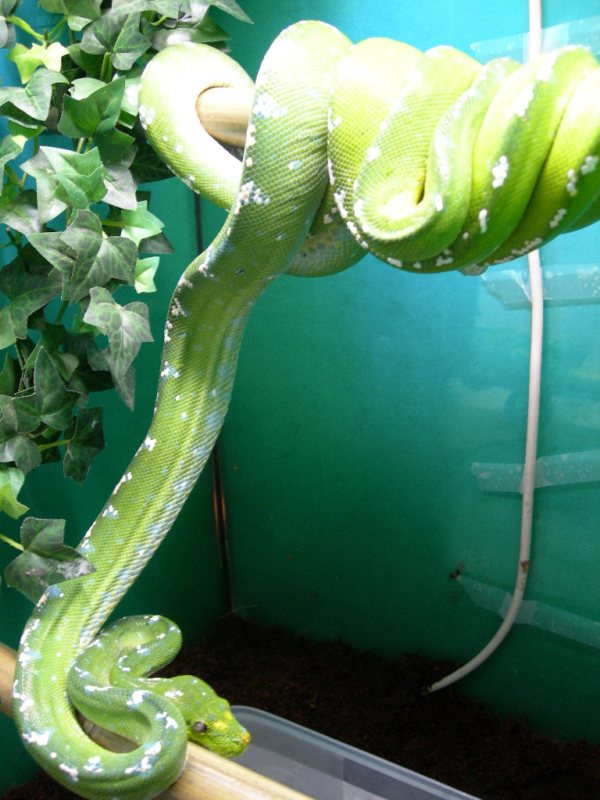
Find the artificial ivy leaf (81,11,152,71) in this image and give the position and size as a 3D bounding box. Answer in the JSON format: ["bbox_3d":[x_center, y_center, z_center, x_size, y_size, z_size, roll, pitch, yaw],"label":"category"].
[{"bbox_3d":[-0.107,-0.209,0.510,0.042,0.036,0.020,0,-14,-6],"label":"artificial ivy leaf"}]

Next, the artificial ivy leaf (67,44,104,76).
[{"bbox_3d":[-0.128,-0.205,0.530,0.027,0.022,0.015,0,-11,0],"label":"artificial ivy leaf"}]

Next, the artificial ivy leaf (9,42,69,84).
[{"bbox_3d":[-0.146,-0.188,0.490,0.033,0.026,0.012,0,0,-18],"label":"artificial ivy leaf"}]

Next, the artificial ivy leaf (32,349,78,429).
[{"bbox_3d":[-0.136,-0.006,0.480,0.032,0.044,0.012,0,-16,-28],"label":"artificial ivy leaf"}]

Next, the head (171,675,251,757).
[{"bbox_3d":[-0.048,0.161,0.450,0.049,0.024,0.031,22,31,26],"label":"head"}]

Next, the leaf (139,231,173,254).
[{"bbox_3d":[-0.088,-0.094,0.520,0.026,0.022,0.009,0,-11,-17],"label":"leaf"}]

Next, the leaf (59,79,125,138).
[{"bbox_3d":[-0.123,-0.173,0.520,0.040,0.039,0.022,0,-17,-6],"label":"leaf"}]

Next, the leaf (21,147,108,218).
[{"bbox_3d":[-0.140,-0.130,0.525,0.051,0.044,0.020,0,-11,-6],"label":"leaf"}]

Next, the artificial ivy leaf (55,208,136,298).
[{"bbox_3d":[-0.122,-0.088,0.530,0.050,0.054,0.020,0,0,-6],"label":"artificial ivy leaf"}]

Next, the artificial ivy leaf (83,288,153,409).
[{"bbox_3d":[-0.113,-0.033,0.545,0.042,0.073,0.020,0,0,-9],"label":"artificial ivy leaf"}]

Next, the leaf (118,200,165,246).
[{"bbox_3d":[-0.091,-0.102,0.505,0.027,0.025,0.010,0,-5,-23],"label":"leaf"}]

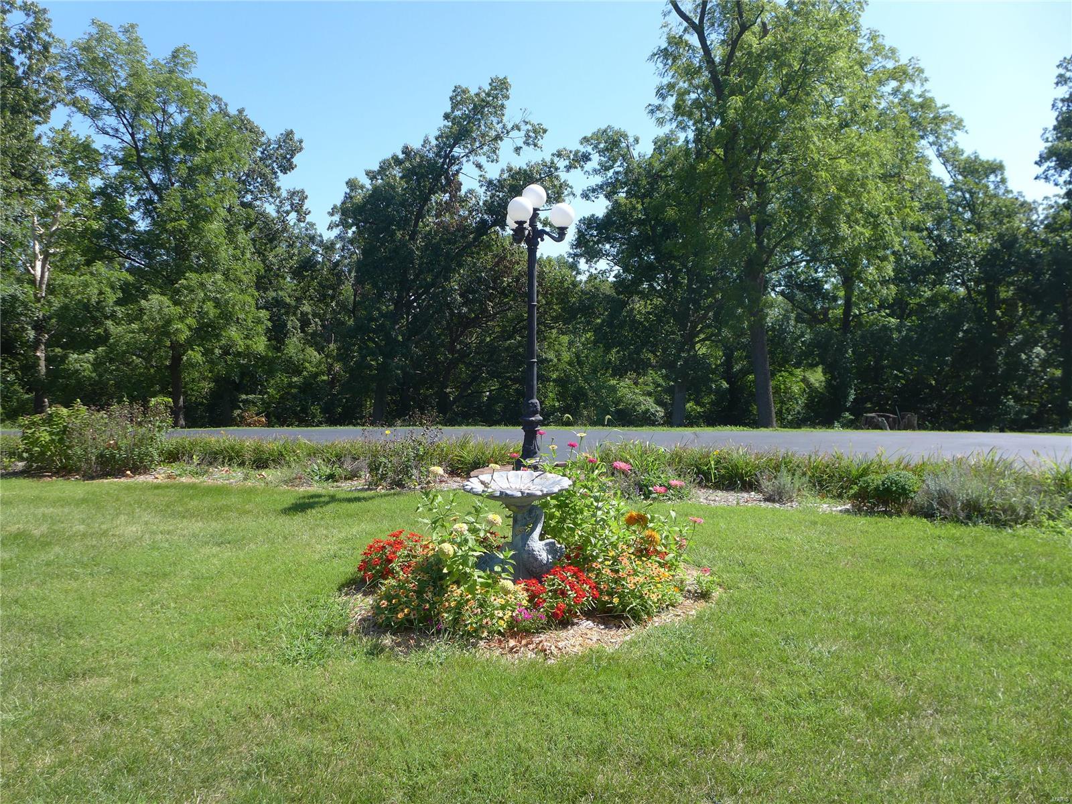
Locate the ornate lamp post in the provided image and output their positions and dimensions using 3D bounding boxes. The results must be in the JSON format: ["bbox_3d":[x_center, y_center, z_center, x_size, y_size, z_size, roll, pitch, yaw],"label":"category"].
[{"bbox_3d":[0.041,-0.705,7.502,0.684,2.928,0.741,1,5,0],"label":"ornate lamp post"}]

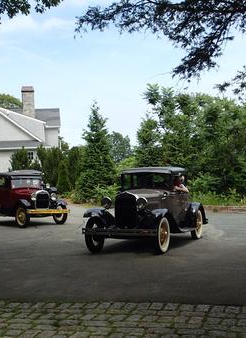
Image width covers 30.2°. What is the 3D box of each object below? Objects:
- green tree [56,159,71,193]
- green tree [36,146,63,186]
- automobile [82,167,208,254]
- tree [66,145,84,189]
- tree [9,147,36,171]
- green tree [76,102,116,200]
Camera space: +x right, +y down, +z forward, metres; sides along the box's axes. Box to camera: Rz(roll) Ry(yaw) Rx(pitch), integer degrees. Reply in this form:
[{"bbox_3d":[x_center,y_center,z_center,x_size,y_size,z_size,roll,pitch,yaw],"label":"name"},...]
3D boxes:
[{"bbox_3d":[-3.175,0.363,24.500,0.750,1.857,0.750,0,-2,0],"label":"green tree"},{"bbox_3d":[-5.138,-0.001,32.001,1.750,3.160,1.750,-1,0,0],"label":"green tree"},{"bbox_3d":[0.681,0.850,10.486,1.680,1.760,3.950,-1,-2,23],"label":"automobile"},{"bbox_3d":[-3.257,0.016,31.501,1.400,3.150,1.400,-1,0,0],"label":"tree"},{"bbox_3d":[-7.919,-0.162,36.002,2.200,3.240,2.200,-1,0,0],"label":"tree"},{"bbox_3d":[-1.404,-0.944,25.006,2.200,5.420,2.200,-1,0,0],"label":"green tree"}]

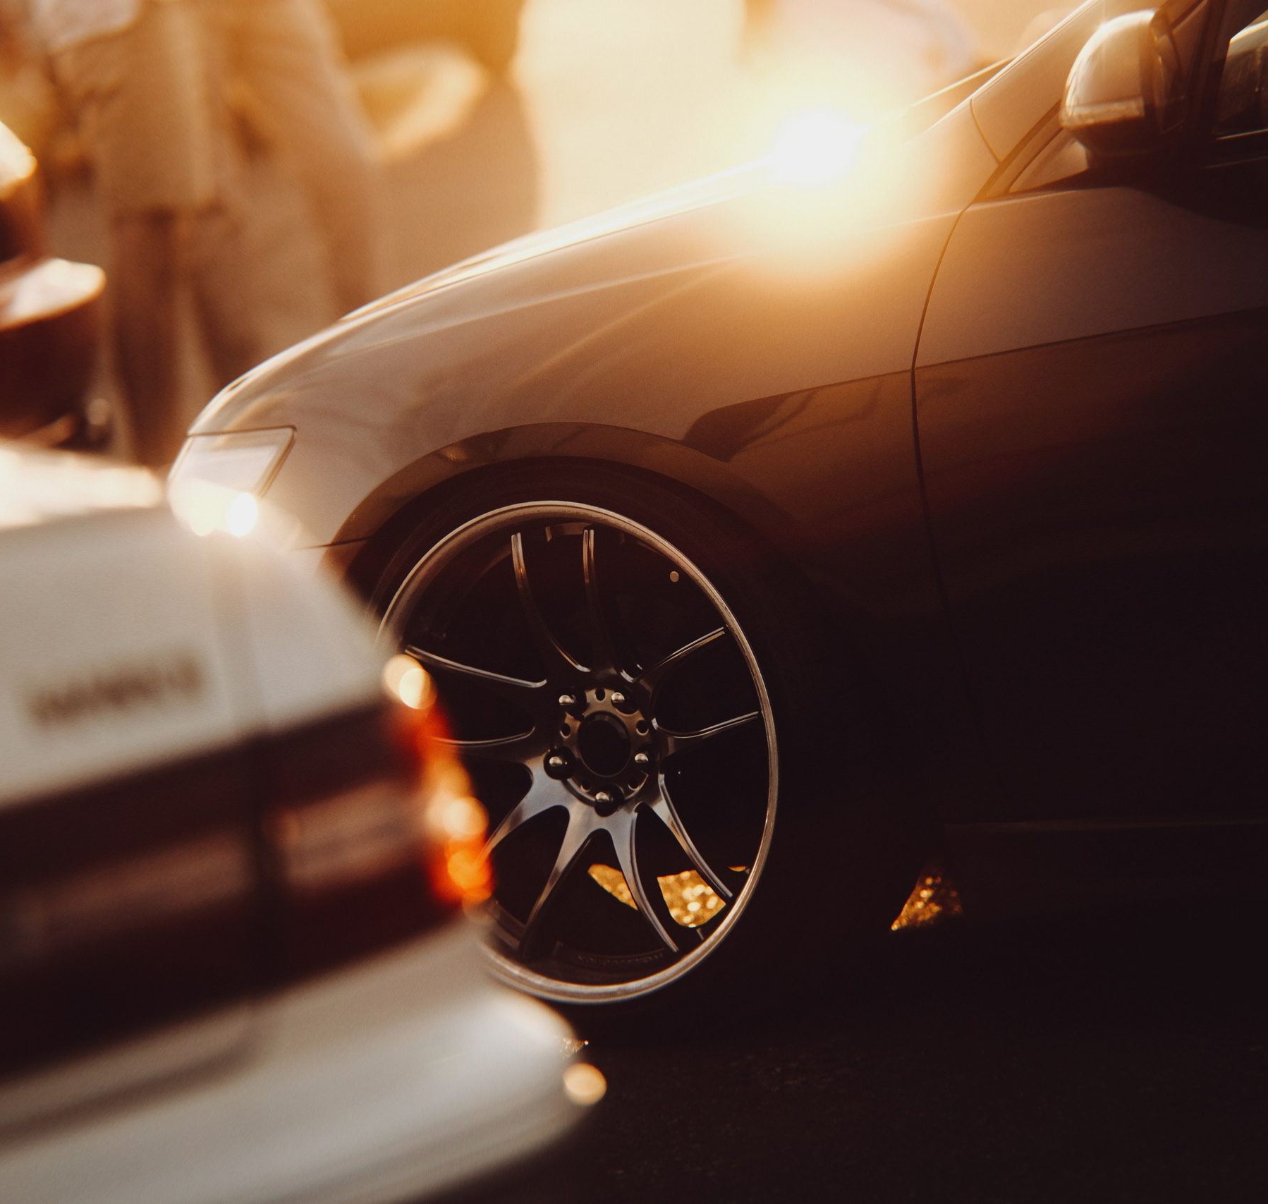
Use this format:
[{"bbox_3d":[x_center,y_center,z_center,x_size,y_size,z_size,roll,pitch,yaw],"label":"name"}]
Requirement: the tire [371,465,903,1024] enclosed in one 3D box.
[{"bbox_3d":[-0.004,0.140,5.856,0.630,0.630,0.225,0,6,35],"label":"tire"}]

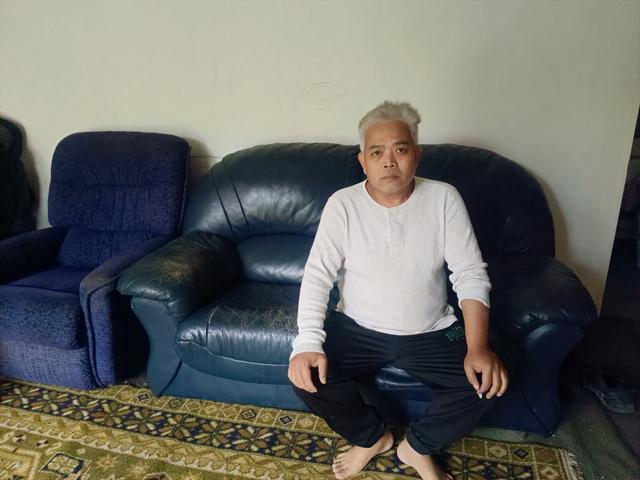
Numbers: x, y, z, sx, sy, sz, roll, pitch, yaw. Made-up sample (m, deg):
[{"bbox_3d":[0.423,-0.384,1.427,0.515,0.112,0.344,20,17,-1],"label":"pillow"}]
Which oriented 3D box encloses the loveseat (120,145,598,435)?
[{"bbox_3d":[0.138,0.090,1.983,1.670,0.925,0.900,2,18,9],"label":"loveseat"}]

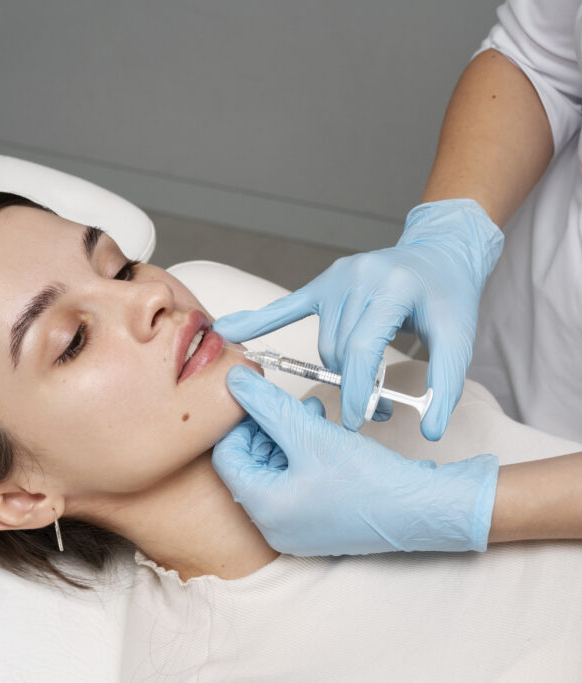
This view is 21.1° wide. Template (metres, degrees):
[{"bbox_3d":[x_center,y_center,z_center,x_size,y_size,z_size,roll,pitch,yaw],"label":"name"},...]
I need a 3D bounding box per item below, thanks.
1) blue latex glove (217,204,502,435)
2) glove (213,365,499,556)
[{"bbox_3d":[0.044,-0.015,0.945,0.165,0.110,0.115,-14,36,-21],"label":"blue latex glove"},{"bbox_3d":[0.039,0.070,0.925,0.166,0.093,0.085,-2,33,-3],"label":"glove"}]

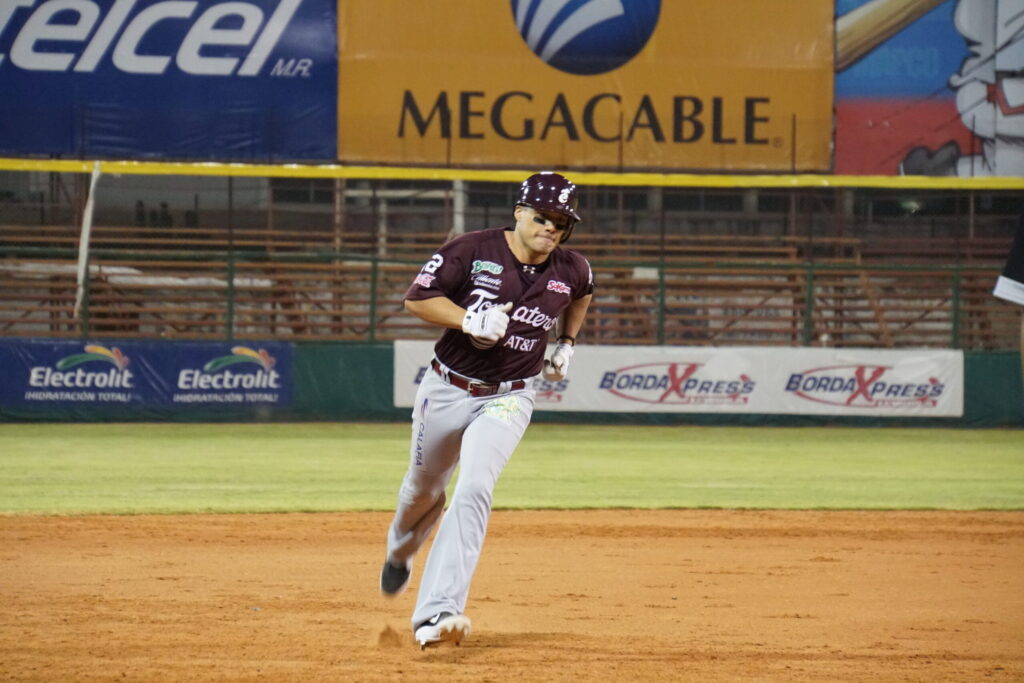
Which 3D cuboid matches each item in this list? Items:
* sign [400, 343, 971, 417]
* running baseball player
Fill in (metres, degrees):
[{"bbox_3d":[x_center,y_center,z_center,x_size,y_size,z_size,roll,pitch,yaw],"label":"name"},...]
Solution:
[{"bbox_3d":[2.944,0.673,114.000,10.000,1.180,0.050,1,0,0],"label":"sign"},{"bbox_3d":[-0.092,0.262,24.400,0.740,1.790,0.850,1,0,-16],"label":"running baseball player"}]

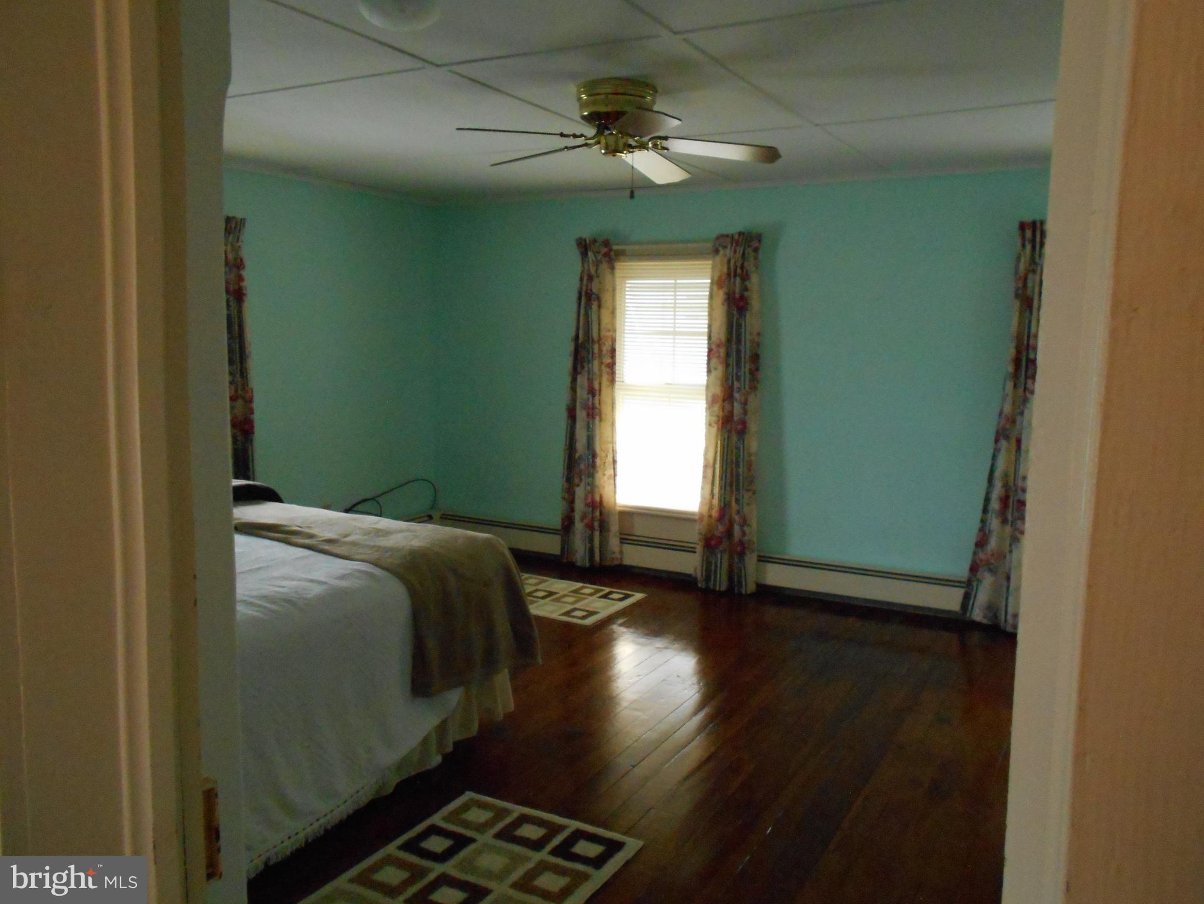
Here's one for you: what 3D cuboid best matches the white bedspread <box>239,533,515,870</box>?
[{"bbox_3d":[-1.457,0.702,3.098,1.620,0.770,1.950,5,9,29],"label":"white bedspread"}]

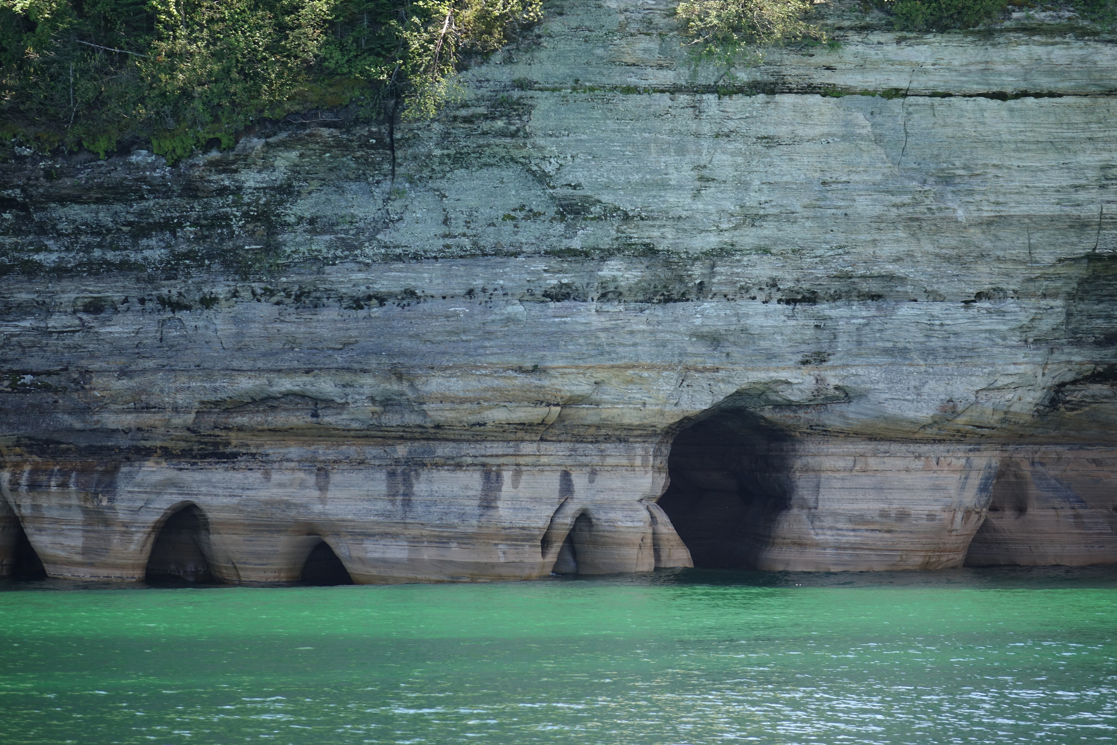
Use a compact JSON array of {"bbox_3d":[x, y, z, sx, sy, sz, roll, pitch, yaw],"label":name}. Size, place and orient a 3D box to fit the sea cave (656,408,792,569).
[{"bbox_3d":[4.367,3.093,164.750,3.530,4.195,3.500,0,0,-8],"label":"sea cave"}]

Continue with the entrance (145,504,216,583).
[{"bbox_3d":[-9.363,4.227,153.750,1.743,1.958,1.500,0,0,0],"label":"entrance"}]

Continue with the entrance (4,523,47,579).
[{"bbox_3d":[-13.328,4.446,154.600,1.148,1.451,1.200,0,0,5],"label":"entrance"}]

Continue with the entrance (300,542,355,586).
[{"bbox_3d":[-5.724,4.709,153.600,1.356,1.119,1.200,0,0,8],"label":"entrance"}]

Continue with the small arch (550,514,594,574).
[{"bbox_3d":[0.359,4.398,159.550,1.096,1.565,1.100,0,0,-5],"label":"small arch"}]

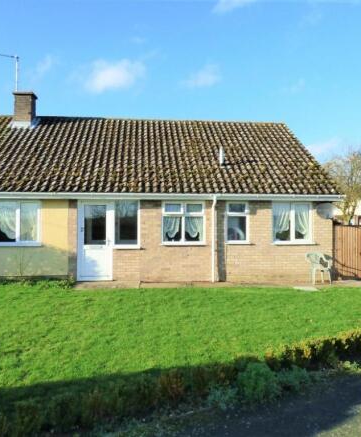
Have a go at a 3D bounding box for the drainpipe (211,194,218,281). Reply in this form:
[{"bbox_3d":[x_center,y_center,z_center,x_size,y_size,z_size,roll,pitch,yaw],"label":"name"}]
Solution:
[{"bbox_3d":[0.876,0.515,9.980,0.130,2.260,0.150,0,0,0],"label":"drainpipe"}]

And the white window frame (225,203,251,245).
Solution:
[{"bbox_3d":[1.539,0.134,10.390,0.631,1.127,0.100,0,-1,-5],"label":"white window frame"}]

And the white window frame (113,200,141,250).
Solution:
[{"bbox_3d":[-1.382,0.176,10.100,0.730,1.290,0.100,0,0,0],"label":"white window frame"}]

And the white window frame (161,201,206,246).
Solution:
[{"bbox_3d":[0.087,0.137,10.122,1.140,1.153,0.100,0,-1,-5],"label":"white window frame"}]

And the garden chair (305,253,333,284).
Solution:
[{"bbox_3d":[3.517,1.268,9.800,0.580,0.820,0.570,0,0,-24],"label":"garden chair"}]

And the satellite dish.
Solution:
[{"bbox_3d":[3.725,-0.199,9.950,0.480,0.430,0.270,0,0,-30],"label":"satellite dish"}]

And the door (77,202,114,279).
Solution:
[{"bbox_3d":[-2.223,0.580,10.100,0.930,2.090,0.100,0,0,0],"label":"door"}]

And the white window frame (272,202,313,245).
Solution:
[{"bbox_3d":[2.956,0.138,10.200,1.090,1.110,0.110,0,0,0],"label":"white window frame"}]

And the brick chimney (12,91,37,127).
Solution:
[{"bbox_3d":[-5.258,-3.622,13.241,0.640,1.157,0.630,0,-1,-5],"label":"brick chimney"}]

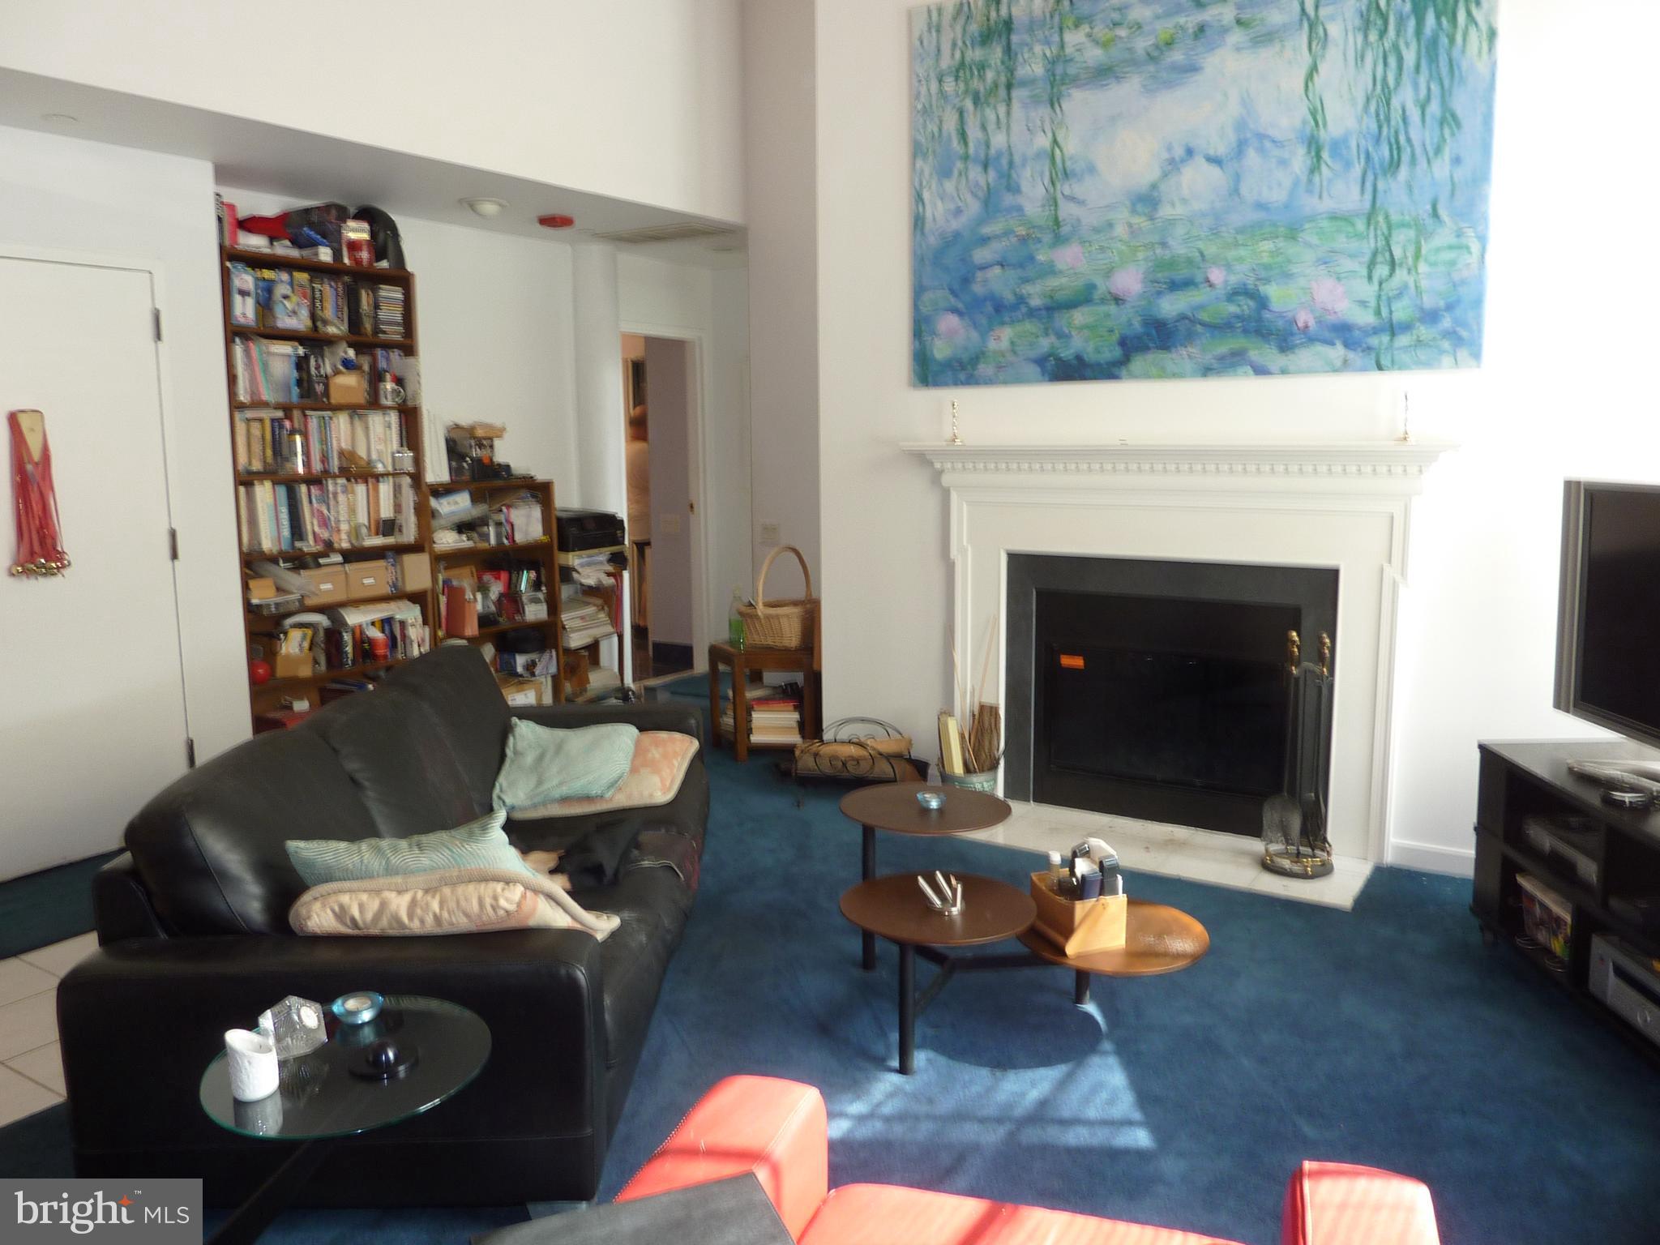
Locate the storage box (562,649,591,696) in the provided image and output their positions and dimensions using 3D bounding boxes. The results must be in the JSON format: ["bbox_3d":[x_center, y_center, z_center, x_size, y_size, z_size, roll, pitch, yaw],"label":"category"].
[{"bbox_3d":[-1.290,0.254,6.100,0.170,0.235,0.150,6,10,37],"label":"storage box"}]

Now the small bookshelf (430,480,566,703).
[{"bbox_3d":[-1.646,-0.025,5.665,0.280,1.260,0.698,6,10,37],"label":"small bookshelf"}]

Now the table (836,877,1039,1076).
[{"bbox_3d":[0.255,0.845,2.844,0.455,0.357,0.455,0,8,0],"label":"table"}]

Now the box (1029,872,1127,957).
[{"bbox_3d":[0.599,0.696,2.895,0.140,0.135,0.200,-3,9,-20],"label":"box"}]

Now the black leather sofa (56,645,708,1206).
[{"bbox_3d":[-0.944,0.561,3.267,1.000,0.800,2.080,0,8,1],"label":"black leather sofa"}]

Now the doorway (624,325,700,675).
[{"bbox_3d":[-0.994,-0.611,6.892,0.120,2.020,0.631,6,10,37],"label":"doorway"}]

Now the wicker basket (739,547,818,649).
[{"bbox_3d":[-0.215,-0.125,5.673,0.340,0.450,0.260,5,10,32],"label":"wicker basket"}]

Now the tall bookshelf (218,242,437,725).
[{"bbox_3d":[-2.107,-0.362,4.981,0.280,2.130,0.809,6,10,37],"label":"tall bookshelf"}]

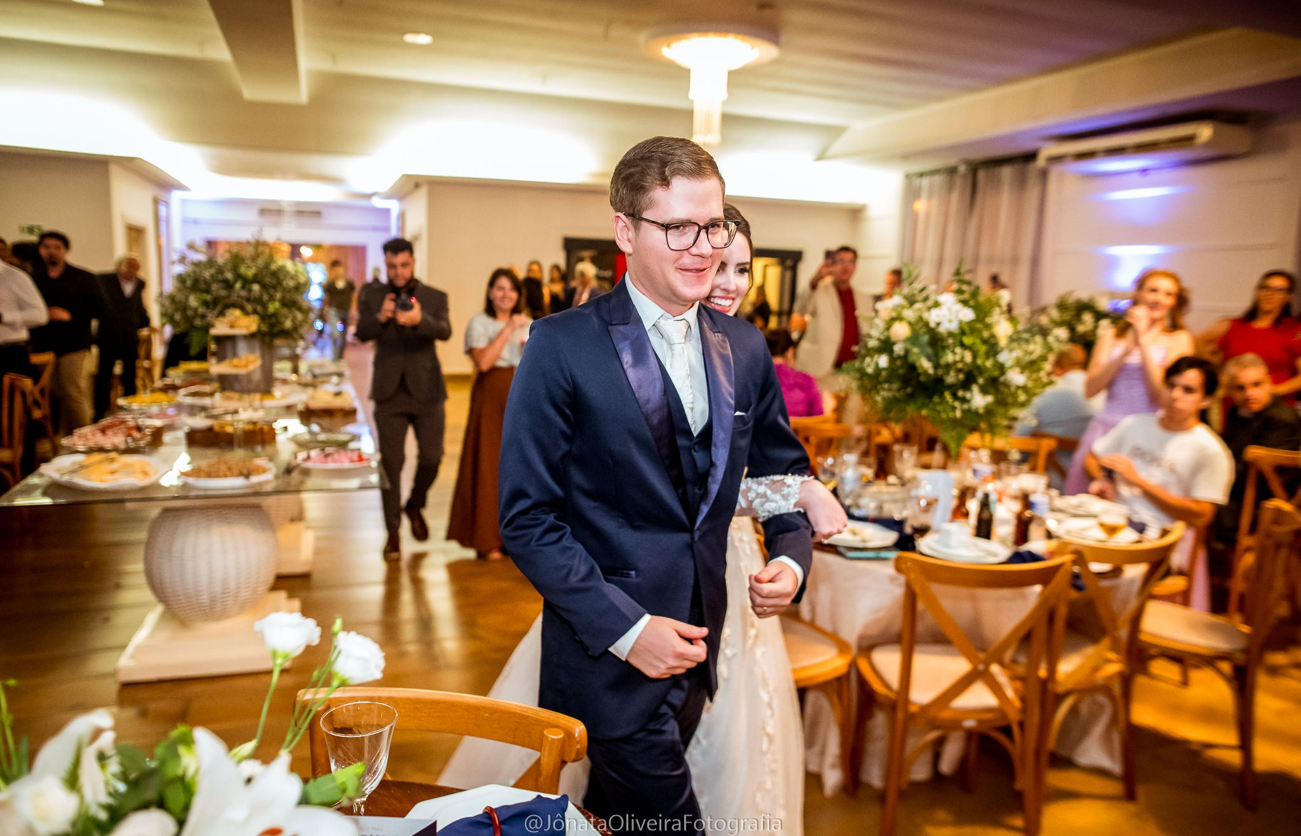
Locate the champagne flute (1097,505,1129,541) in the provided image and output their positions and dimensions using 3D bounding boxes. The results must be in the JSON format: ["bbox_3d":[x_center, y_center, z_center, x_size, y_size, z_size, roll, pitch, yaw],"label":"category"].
[{"bbox_3d":[1.482,0.354,2.765,0.092,0.160,0.092,-1,10,-21],"label":"champagne flute"}]

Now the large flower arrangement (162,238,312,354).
[{"bbox_3d":[-2.538,-0.742,5.300,0.870,0.680,0.800,-2,10,-26],"label":"large flower arrangement"}]

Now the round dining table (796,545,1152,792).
[{"bbox_3d":[1.091,0.715,3.320,1.633,0.772,1.633,2,9,0],"label":"round dining table"}]

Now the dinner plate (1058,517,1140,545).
[{"bbox_3d":[1.532,0.390,2.967,0.285,0.028,0.285,2,9,0],"label":"dinner plate"}]

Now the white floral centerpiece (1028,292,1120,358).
[{"bbox_3d":[3.049,-0.589,6.200,0.720,0.600,0.700,6,10,26],"label":"white floral centerpiece"}]

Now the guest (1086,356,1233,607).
[{"bbox_3d":[1.885,0.442,3.401,0.743,1.346,0.544,-3,11,-31],"label":"guest"}]

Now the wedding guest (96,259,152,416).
[{"bbox_3d":[-4.778,-0.672,7.926,0.530,1.603,0.360,-4,11,-33],"label":"wedding guest"}]

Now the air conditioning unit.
[{"bbox_3d":[4.345,-2.381,7.688,0.600,0.210,1.650,-1,10,-21],"label":"air conditioning unit"}]

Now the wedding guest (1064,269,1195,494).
[{"bbox_3d":[2.390,0.165,4.101,0.680,1.720,0.600,8,11,30],"label":"wedding guest"}]

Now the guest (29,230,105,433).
[{"bbox_3d":[-4.378,-0.510,6.537,0.550,1.748,0.380,-3,10,-30],"label":"guest"}]

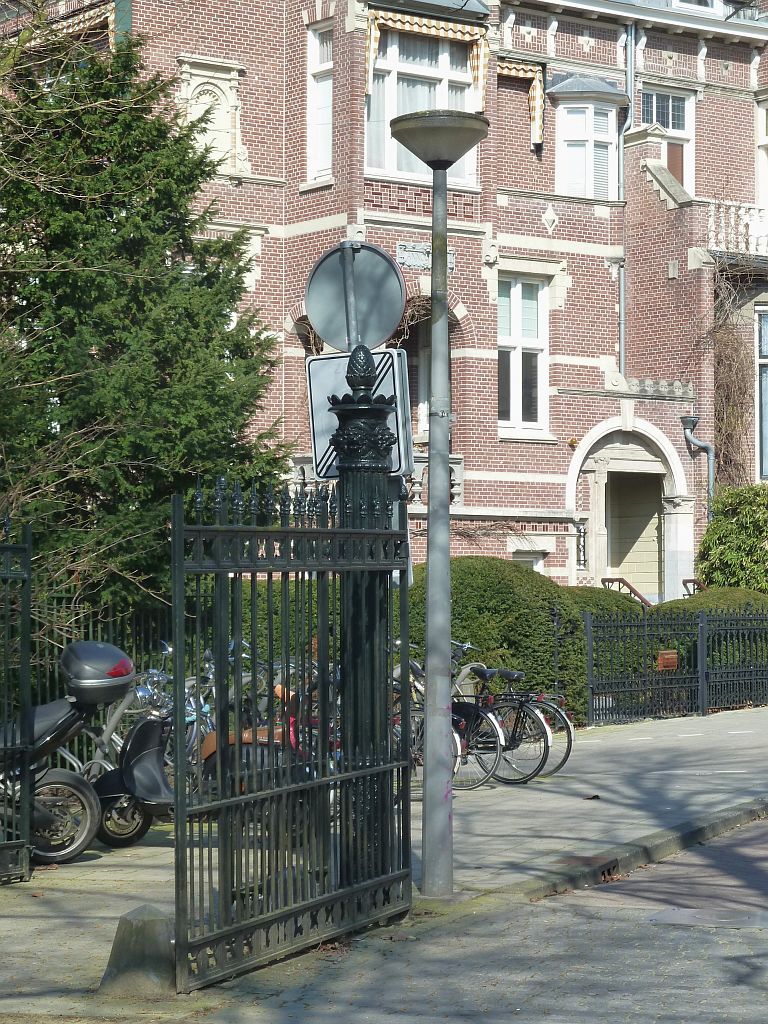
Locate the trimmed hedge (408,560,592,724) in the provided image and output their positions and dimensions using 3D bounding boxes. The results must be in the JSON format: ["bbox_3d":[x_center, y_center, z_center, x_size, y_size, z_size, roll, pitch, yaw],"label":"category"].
[{"bbox_3d":[1.452,1.685,34.613,1.800,2.250,2.700,-1,-2,29],"label":"trimmed hedge"}]

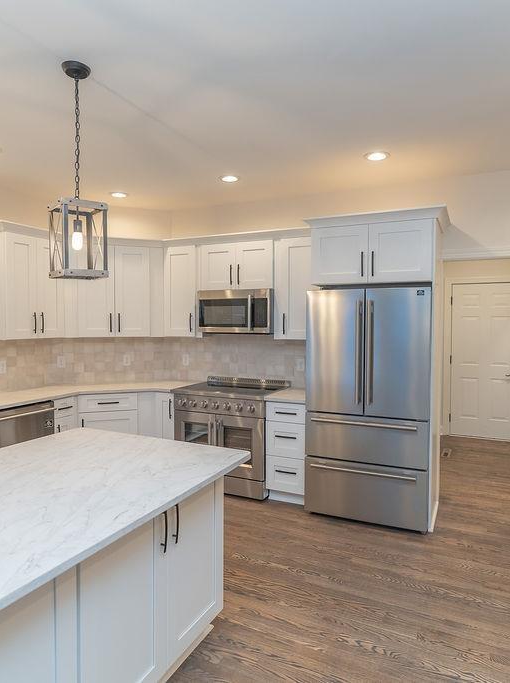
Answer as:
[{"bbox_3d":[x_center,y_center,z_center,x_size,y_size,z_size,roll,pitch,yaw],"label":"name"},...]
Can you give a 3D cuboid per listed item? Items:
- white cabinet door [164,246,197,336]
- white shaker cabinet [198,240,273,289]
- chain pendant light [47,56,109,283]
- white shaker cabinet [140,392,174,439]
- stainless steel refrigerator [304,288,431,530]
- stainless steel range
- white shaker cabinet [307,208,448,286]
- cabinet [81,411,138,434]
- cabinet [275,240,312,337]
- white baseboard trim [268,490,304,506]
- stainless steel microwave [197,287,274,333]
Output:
[{"bbox_3d":[-0.735,-0.486,4.428,0.372,0.885,0.030,1,2,24],"label":"white cabinet door"},{"bbox_3d":[-0.127,-0.714,4.446,0.811,0.439,0.330,1,2,25],"label":"white shaker cabinet"},{"bbox_3d":[-0.849,-0.807,2.184,0.210,1.000,0.210,-2,3,-41],"label":"chain pendant light"},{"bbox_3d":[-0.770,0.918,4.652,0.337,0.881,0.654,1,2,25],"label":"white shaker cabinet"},{"bbox_3d":[0.974,0.495,3.747,0.916,1.792,0.770,1,2,25],"label":"stainless steel refrigerator"},{"bbox_3d":[-0.199,0.883,4.340,0.911,0.976,0.740,1,2,25],"label":"stainless steel range"},{"bbox_3d":[1.016,-0.714,3.757,1.012,0.518,0.720,1,2,25],"label":"white shaker cabinet"},{"bbox_3d":[-1.438,0.933,4.497,0.530,0.588,0.550,-1,2,-18],"label":"cabinet"},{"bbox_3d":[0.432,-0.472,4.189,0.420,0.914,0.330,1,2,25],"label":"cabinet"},{"bbox_3d":[0.285,1.315,3.873,0.350,0.110,0.020,1,2,25],"label":"white baseboard trim"},{"bbox_3d":[-0.114,-0.289,4.448,0.762,0.413,0.418,1,2,25],"label":"stainless steel microwave"}]

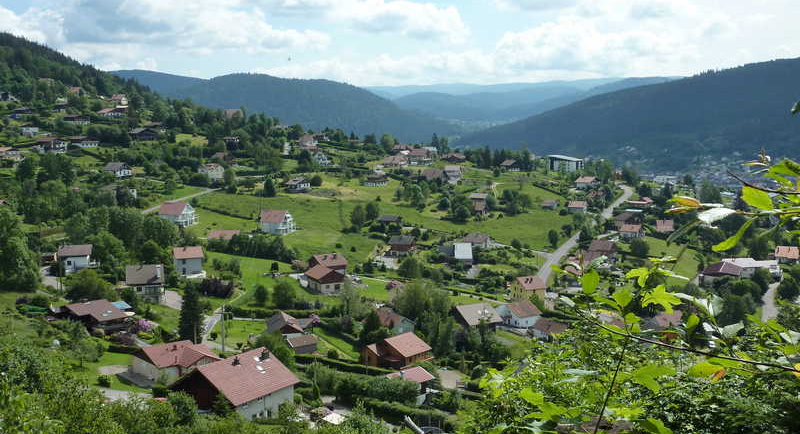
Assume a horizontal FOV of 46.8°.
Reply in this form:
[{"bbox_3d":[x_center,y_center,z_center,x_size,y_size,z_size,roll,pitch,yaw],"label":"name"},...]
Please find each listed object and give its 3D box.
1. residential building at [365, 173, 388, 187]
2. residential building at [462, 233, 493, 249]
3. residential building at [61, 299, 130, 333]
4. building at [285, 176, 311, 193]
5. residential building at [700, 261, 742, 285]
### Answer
[{"bbox_3d":[-12.260,-19.160,480.000,12.190,6.820,9.750,0,7,-3],"label":"residential building"},{"bbox_3d":[38.040,11.870,448.000,10.800,6.400,9.500,3,8,22],"label":"residential building"},{"bbox_3d":[-74.930,24.200,226.000,13.600,6.000,12.500,5,9,37],"label":"residential building"},{"bbox_3d":[-48.810,-15.640,440.000,9.140,7.810,8.220,6,9,40],"label":"building"},{"bbox_3d":[127.990,22.290,368.000,14.200,6.300,9.500,3,8,22],"label":"residential building"}]

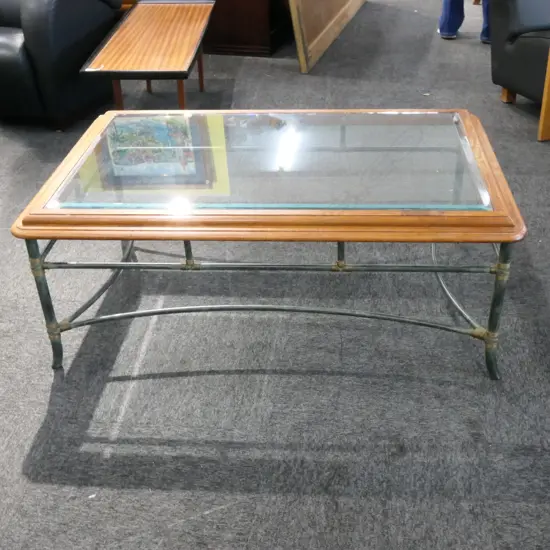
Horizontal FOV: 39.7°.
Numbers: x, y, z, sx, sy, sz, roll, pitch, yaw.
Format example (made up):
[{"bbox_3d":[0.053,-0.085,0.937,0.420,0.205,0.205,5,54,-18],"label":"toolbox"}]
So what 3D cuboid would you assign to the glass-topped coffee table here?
[{"bbox_3d":[0.008,-0.136,2.249,1.240,0.472,0.825,1,32,5],"label":"glass-topped coffee table"}]

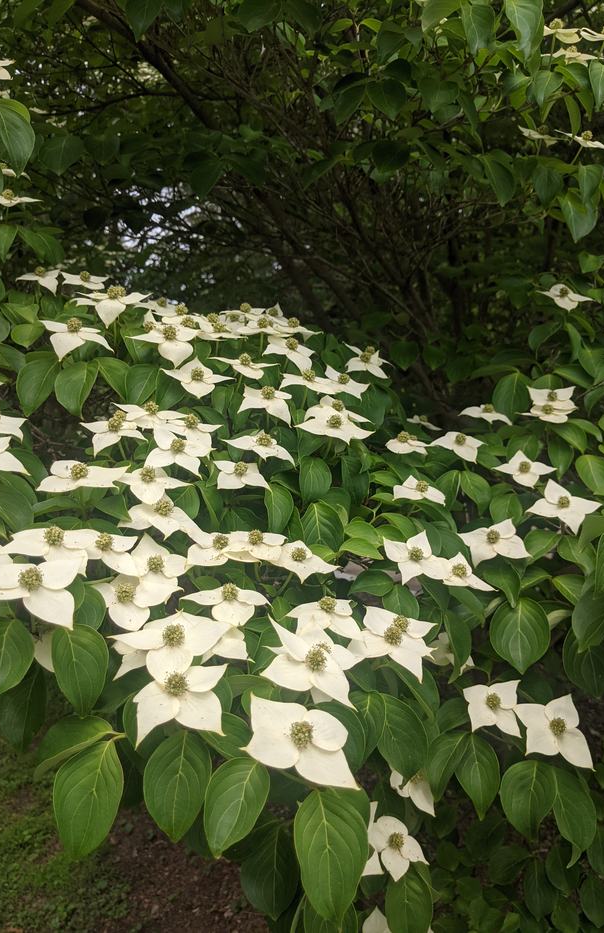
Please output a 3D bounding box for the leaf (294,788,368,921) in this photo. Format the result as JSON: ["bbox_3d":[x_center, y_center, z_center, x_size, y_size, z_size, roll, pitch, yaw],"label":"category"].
[{"bbox_3d":[0.022,0.302,0.570,0.055,0.094,0.020,0,-17,0],"label":"leaf"}]

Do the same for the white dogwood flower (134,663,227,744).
[{"bbox_3d":[-0.093,0.182,0.560,0.077,0.030,0.077,-6,30,3],"label":"white dogwood flower"}]

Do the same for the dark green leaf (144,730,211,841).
[{"bbox_3d":[-0.102,0.262,0.600,0.051,0.087,0.020,0,-8,0],"label":"dark green leaf"}]

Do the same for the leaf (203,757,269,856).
[{"bbox_3d":[-0.050,0.258,0.550,0.046,0.080,0.018,19,-14,2],"label":"leaf"}]

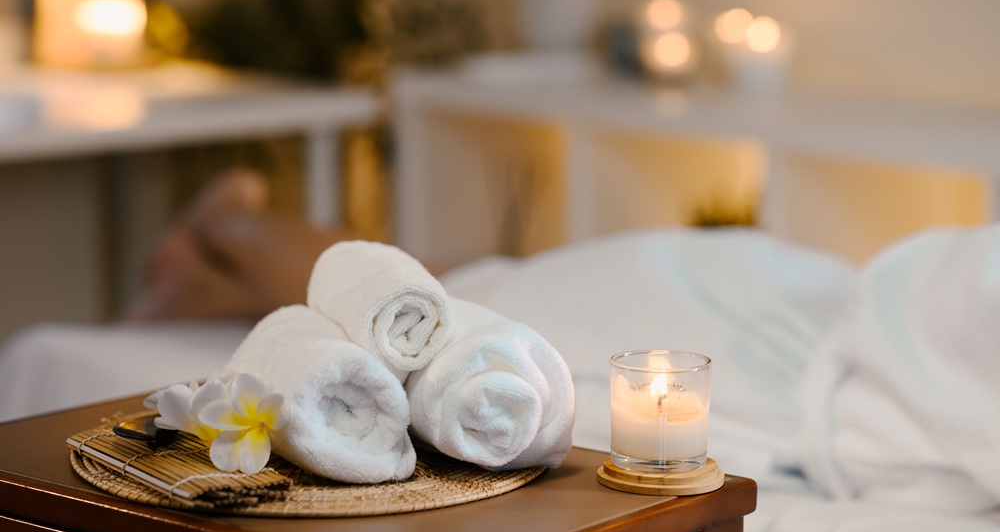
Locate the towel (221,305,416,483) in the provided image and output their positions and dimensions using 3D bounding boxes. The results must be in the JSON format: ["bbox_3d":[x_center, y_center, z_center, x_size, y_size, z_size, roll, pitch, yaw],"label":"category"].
[{"bbox_3d":[-0.141,0.092,1.787,0.103,0.103,0.169,-4,10,-23],"label":"towel"}]

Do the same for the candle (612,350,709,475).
[{"bbox_3d":[0.117,0.108,1.761,0.076,0.076,0.076,0,9,0],"label":"candle"}]

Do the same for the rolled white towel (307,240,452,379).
[{"bbox_3d":[-0.090,0.032,1.798,0.076,0.076,0.153,-3,11,-18],"label":"rolled white towel"}]

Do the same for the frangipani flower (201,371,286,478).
[{"bbox_3d":[-0.182,0.112,1.672,0.062,0.070,0.032,3,-9,17],"label":"frangipani flower"}]

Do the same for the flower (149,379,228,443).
[{"bbox_3d":[-0.220,0.107,1.712,0.070,0.056,0.042,-1,-17,-6],"label":"flower"}]

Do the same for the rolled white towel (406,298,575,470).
[{"bbox_3d":[-0.029,0.083,1.830,0.111,0.109,0.178,-5,11,-29],"label":"rolled white towel"}]

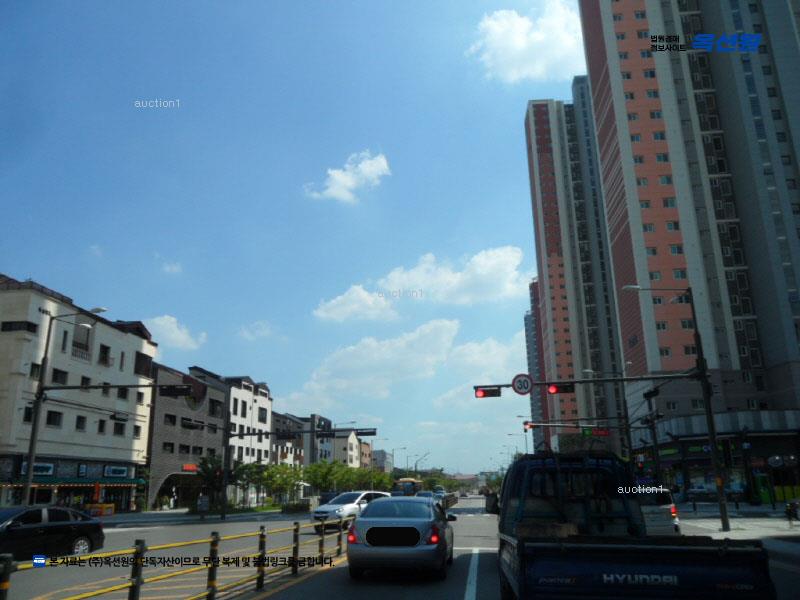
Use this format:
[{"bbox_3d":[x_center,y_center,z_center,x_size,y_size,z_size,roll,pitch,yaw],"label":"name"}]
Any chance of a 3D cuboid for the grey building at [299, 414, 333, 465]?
[{"bbox_3d":[-20.590,30.554,119.767,11.500,15.400,15.000,-3,-17,7],"label":"grey building"}]

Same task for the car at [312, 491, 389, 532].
[{"bbox_3d":[-1.859,8.948,26.491,1.790,1.520,4.300,-13,-20,35],"label":"car"}]

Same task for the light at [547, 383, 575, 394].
[{"bbox_3d":[6.271,3.500,24.313,1.040,0.380,0.300,-3,-17,7],"label":"light"}]

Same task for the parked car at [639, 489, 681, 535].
[{"bbox_3d":[6.486,6.323,18.187,1.740,1.500,4.200,-3,-17,5],"label":"parked car"}]

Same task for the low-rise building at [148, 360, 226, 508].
[{"bbox_3d":[-30.002,15.840,71.076,13.800,15.000,17.500,-3,-17,7],"label":"low-rise building"}]

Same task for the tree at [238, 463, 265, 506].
[{"bbox_3d":[-16.353,20.000,67.726,2.800,4.600,2.800,-3,-17,7],"label":"tree"}]

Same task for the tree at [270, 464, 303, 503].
[{"bbox_3d":[-14.899,24.387,82.530,4.000,4.900,4.100,-3,-17,7],"label":"tree"}]

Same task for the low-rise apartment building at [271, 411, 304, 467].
[{"bbox_3d":[-24.995,26.909,104.667,13.000,13.800,17.500,-3,-17,7],"label":"low-rise apartment building"}]

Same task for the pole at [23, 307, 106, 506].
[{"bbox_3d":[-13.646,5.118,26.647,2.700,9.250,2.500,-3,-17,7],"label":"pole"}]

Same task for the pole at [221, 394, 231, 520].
[{"bbox_3d":[-11.004,9.847,39.302,0.350,7.600,0.350,-3,-17,7],"label":"pole"}]

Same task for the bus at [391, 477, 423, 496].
[{"bbox_3d":[1.680,29.392,96.202,2.500,3.250,10.800,-3,-17,7],"label":"bus"}]

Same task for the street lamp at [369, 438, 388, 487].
[{"bbox_3d":[-3.078,26.341,96.156,2.800,9.400,0.350,-3,-17,7],"label":"street lamp"}]

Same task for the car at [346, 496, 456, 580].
[{"bbox_3d":[0.220,5.043,13.511,1.820,1.470,4.800,-3,-17,7],"label":"car"}]

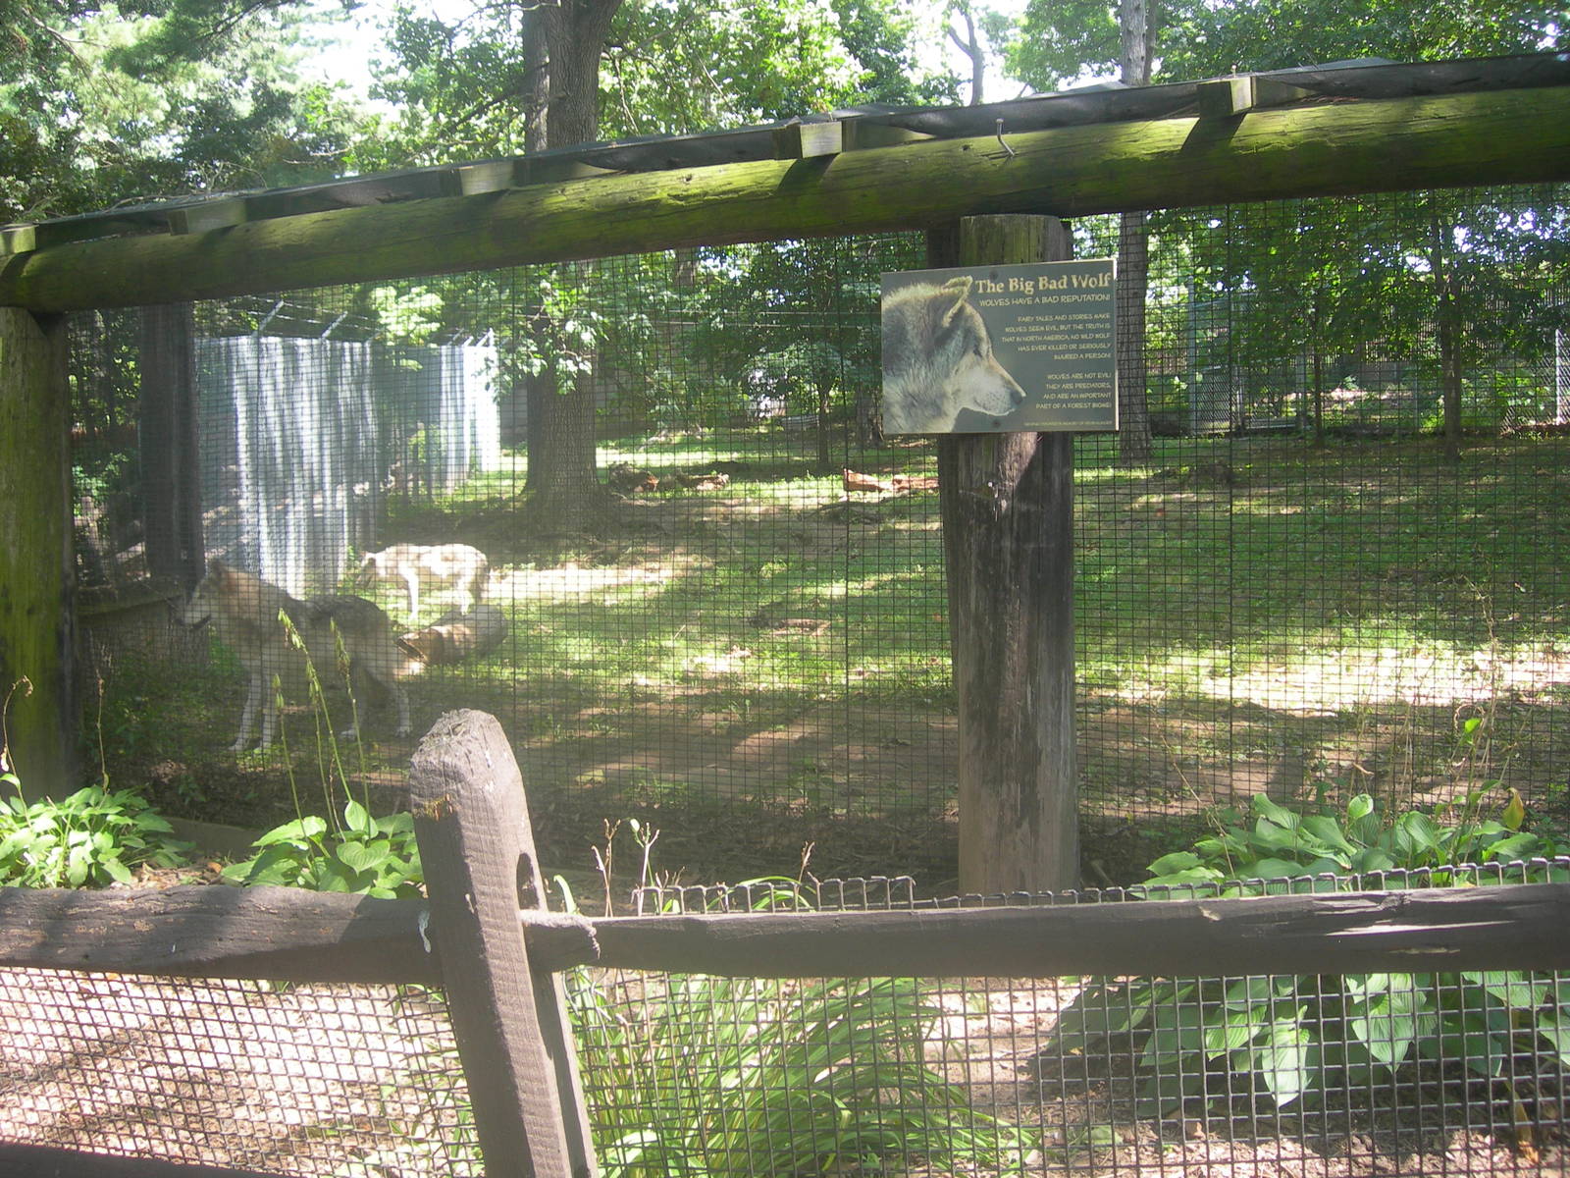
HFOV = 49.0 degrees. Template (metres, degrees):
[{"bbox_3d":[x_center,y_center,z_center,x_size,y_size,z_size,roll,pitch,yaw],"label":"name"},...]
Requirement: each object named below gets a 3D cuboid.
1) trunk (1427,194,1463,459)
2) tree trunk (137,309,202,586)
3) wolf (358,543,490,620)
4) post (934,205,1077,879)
[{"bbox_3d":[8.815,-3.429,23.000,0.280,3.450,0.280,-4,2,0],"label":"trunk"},{"bbox_3d":[-3.910,-0.920,11.000,0.420,2.700,0.420,1,3,25],"label":"tree trunk"},{"bbox_3d":[-3.494,-0.071,16.700,1.220,0.740,0.330,-1,2,-14],"label":"wolf"},{"bbox_3d":[0.643,-0.068,4.900,0.350,2.000,0.350,1,3,25],"label":"post"}]

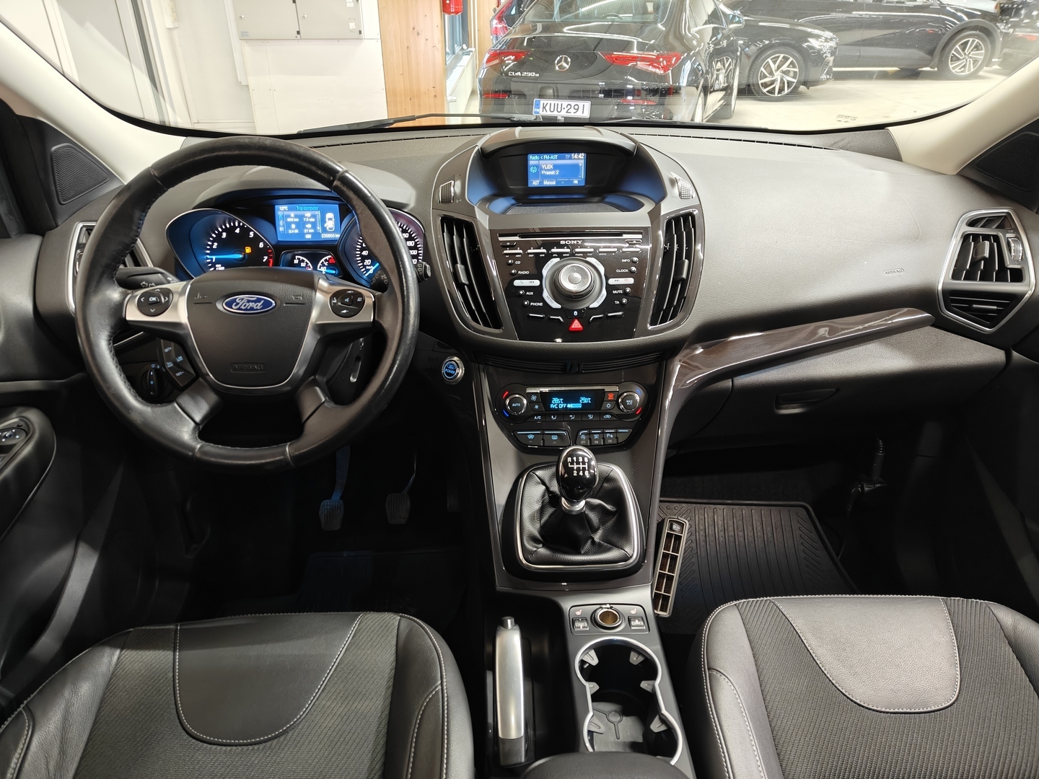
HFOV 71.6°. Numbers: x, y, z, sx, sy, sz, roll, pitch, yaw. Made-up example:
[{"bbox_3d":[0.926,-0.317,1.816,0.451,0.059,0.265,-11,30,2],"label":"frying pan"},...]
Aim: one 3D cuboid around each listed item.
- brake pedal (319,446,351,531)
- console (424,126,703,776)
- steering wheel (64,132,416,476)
[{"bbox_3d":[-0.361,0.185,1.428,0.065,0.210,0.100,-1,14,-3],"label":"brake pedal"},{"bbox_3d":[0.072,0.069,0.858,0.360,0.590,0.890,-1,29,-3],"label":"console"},{"bbox_3d":[-0.302,-0.096,0.832,0.375,0.375,0.095,-1,5,-3],"label":"steering wheel"}]

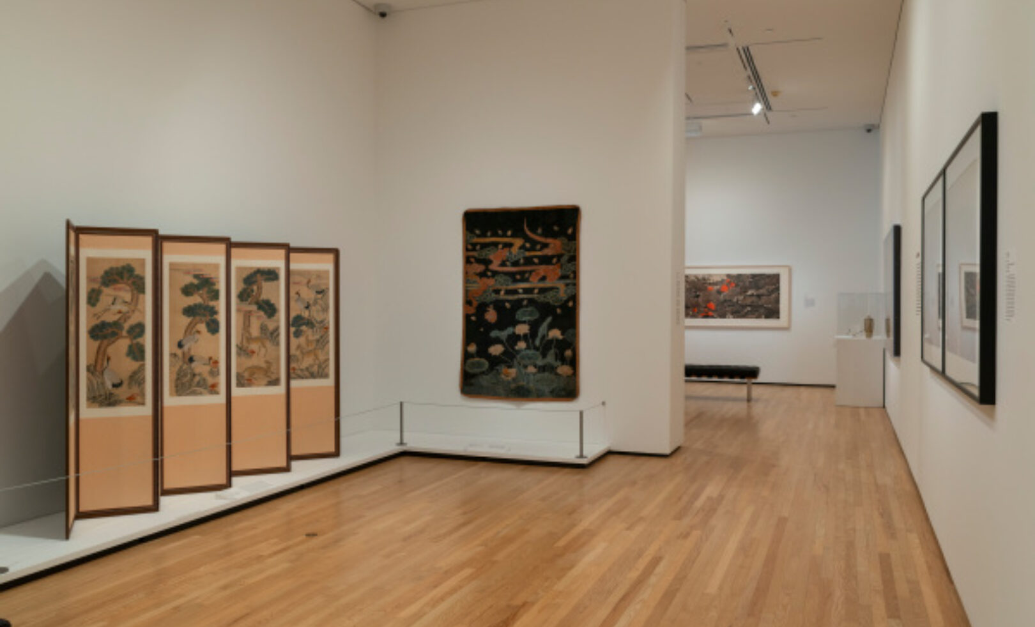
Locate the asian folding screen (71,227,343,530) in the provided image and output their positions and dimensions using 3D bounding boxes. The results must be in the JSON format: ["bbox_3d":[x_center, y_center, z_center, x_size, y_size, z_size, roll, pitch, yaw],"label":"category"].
[{"bbox_3d":[-2.051,0.345,6.277,0.360,1.700,2.920,0,1,20],"label":"asian folding screen"}]

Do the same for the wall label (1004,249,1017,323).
[{"bbox_3d":[1.590,-0.087,2.973,0.010,0.240,0.215,0,1,20],"label":"wall label"}]

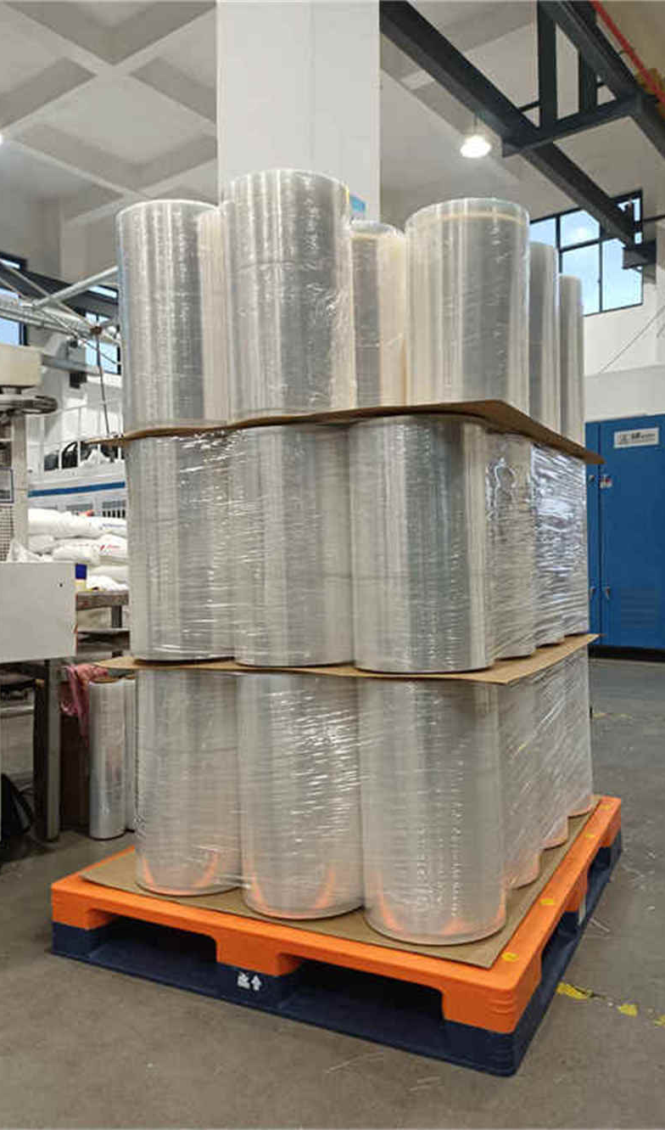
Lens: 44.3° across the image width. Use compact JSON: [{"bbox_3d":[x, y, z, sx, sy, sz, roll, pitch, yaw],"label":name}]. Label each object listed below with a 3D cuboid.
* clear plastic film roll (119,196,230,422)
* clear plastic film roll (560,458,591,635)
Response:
[{"bbox_3d":[-0.351,-0.543,1.920,0.283,0.501,0.283,-1,0,0],"label":"clear plastic film roll"},{"bbox_3d":[0.616,-0.038,2.453,0.284,0.485,0.284,-2,0,27],"label":"clear plastic film roll"}]

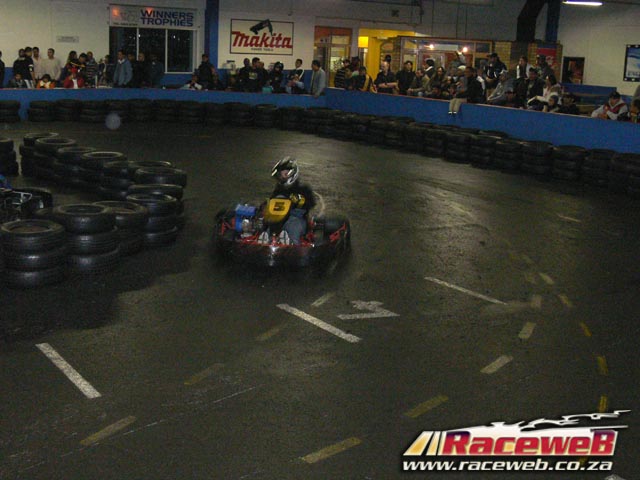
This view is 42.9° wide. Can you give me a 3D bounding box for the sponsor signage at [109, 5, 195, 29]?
[{"bbox_3d":[-5.196,-6.979,25.542,2.856,0.645,0.050,-7,17,-33],"label":"sponsor signage"}]

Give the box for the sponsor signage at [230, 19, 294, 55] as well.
[{"bbox_3d":[-1.956,-6.920,27.825,2.495,1.118,0.050,-7,17,-33],"label":"sponsor signage"}]

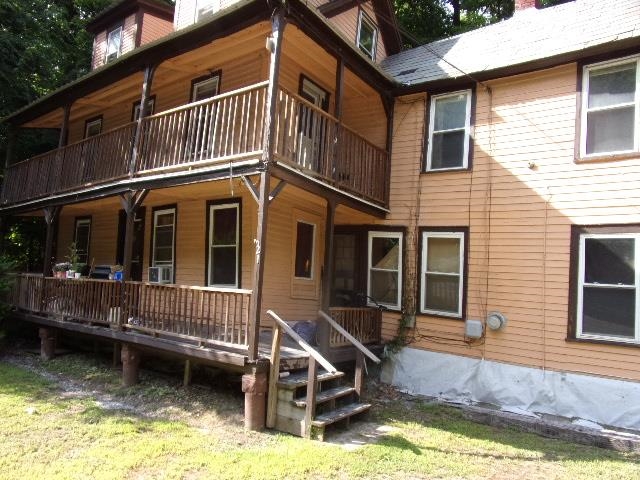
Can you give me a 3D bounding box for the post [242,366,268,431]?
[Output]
[{"bbox_3d":[-0.720,1.821,5.134,0.301,0.720,0.301,3,-5,0],"label":"post"}]

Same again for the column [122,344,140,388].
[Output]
[{"bbox_3d":[-2.847,1.879,6.669,0.301,0.647,0.301,-1,-6,36],"label":"column"}]

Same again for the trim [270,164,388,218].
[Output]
[{"bbox_3d":[0.255,-0.625,6.522,0.096,0.184,3.013,-1,-9,36],"label":"trim"}]

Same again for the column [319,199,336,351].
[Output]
[{"bbox_3d":[0.143,0.493,6.351,0.088,2.154,0.088,-1,-6,36],"label":"column"}]

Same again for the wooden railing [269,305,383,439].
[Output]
[{"bbox_3d":[0.085,1.565,5.430,1.029,1.330,1.198,-1,-6,36],"label":"wooden railing"}]

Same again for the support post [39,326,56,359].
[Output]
[{"bbox_3d":[-5.082,1.927,8.283,0.301,0.625,0.301,-1,-6,36],"label":"support post"}]

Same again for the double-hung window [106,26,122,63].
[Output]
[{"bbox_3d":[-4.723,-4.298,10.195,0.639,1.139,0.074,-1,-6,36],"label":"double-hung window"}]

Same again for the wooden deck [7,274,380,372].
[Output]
[{"bbox_3d":[-2.833,1.252,8.485,7.570,0.933,2.903,-1,-6,36],"label":"wooden deck"}]

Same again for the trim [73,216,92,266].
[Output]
[{"bbox_3d":[-5.462,0.121,10.147,0.750,1.419,0.074,-1,-6,36],"label":"trim"}]

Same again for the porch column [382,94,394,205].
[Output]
[{"bbox_3d":[1.180,-1.553,7.814,0.088,2.014,0.088,-1,-6,36],"label":"porch column"}]

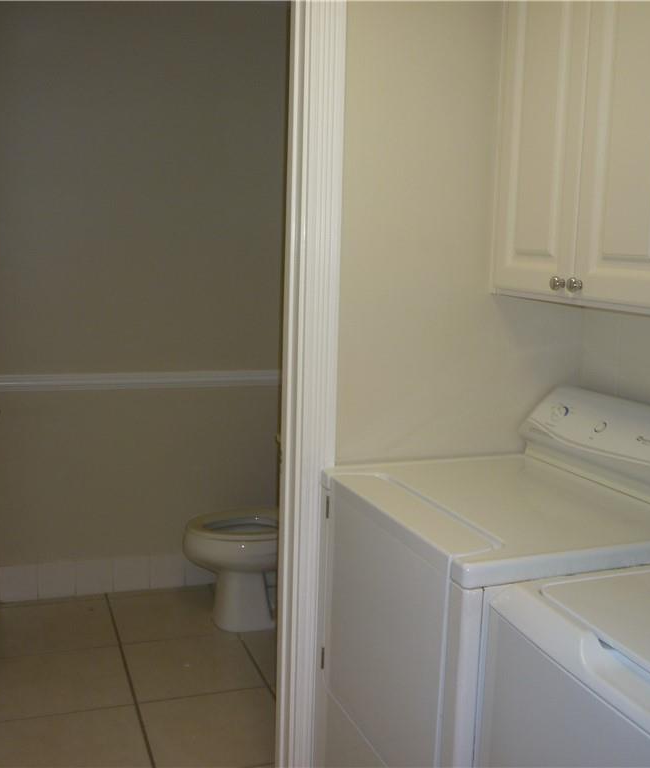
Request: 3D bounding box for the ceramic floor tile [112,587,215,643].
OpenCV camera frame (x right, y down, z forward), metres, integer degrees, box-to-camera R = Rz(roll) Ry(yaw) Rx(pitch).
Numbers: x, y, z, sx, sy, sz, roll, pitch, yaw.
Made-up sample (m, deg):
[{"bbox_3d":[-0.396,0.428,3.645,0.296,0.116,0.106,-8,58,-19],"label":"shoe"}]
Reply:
[{"bbox_3d":[-0.638,0.954,3.530,0.445,0.010,0.445,-1,9,-20],"label":"ceramic floor tile"}]

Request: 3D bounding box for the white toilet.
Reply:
[{"bbox_3d":[-0.225,0.590,3.503,0.720,0.750,0.430,-1,9,-20],"label":"white toilet"}]

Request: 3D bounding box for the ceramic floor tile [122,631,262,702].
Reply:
[{"bbox_3d":[-0.485,1.022,3.112,0.445,0.010,0.445,-1,9,-20],"label":"ceramic floor tile"}]

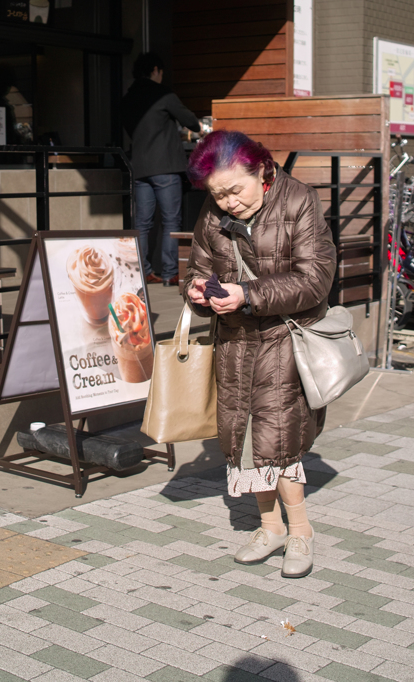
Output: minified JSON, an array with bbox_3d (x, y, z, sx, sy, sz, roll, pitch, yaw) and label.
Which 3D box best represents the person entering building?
[{"bbox_3d":[-0.339,-1.277,8.680,0.500,1.700,0.420,7,10,41],"label":"person entering building"}]

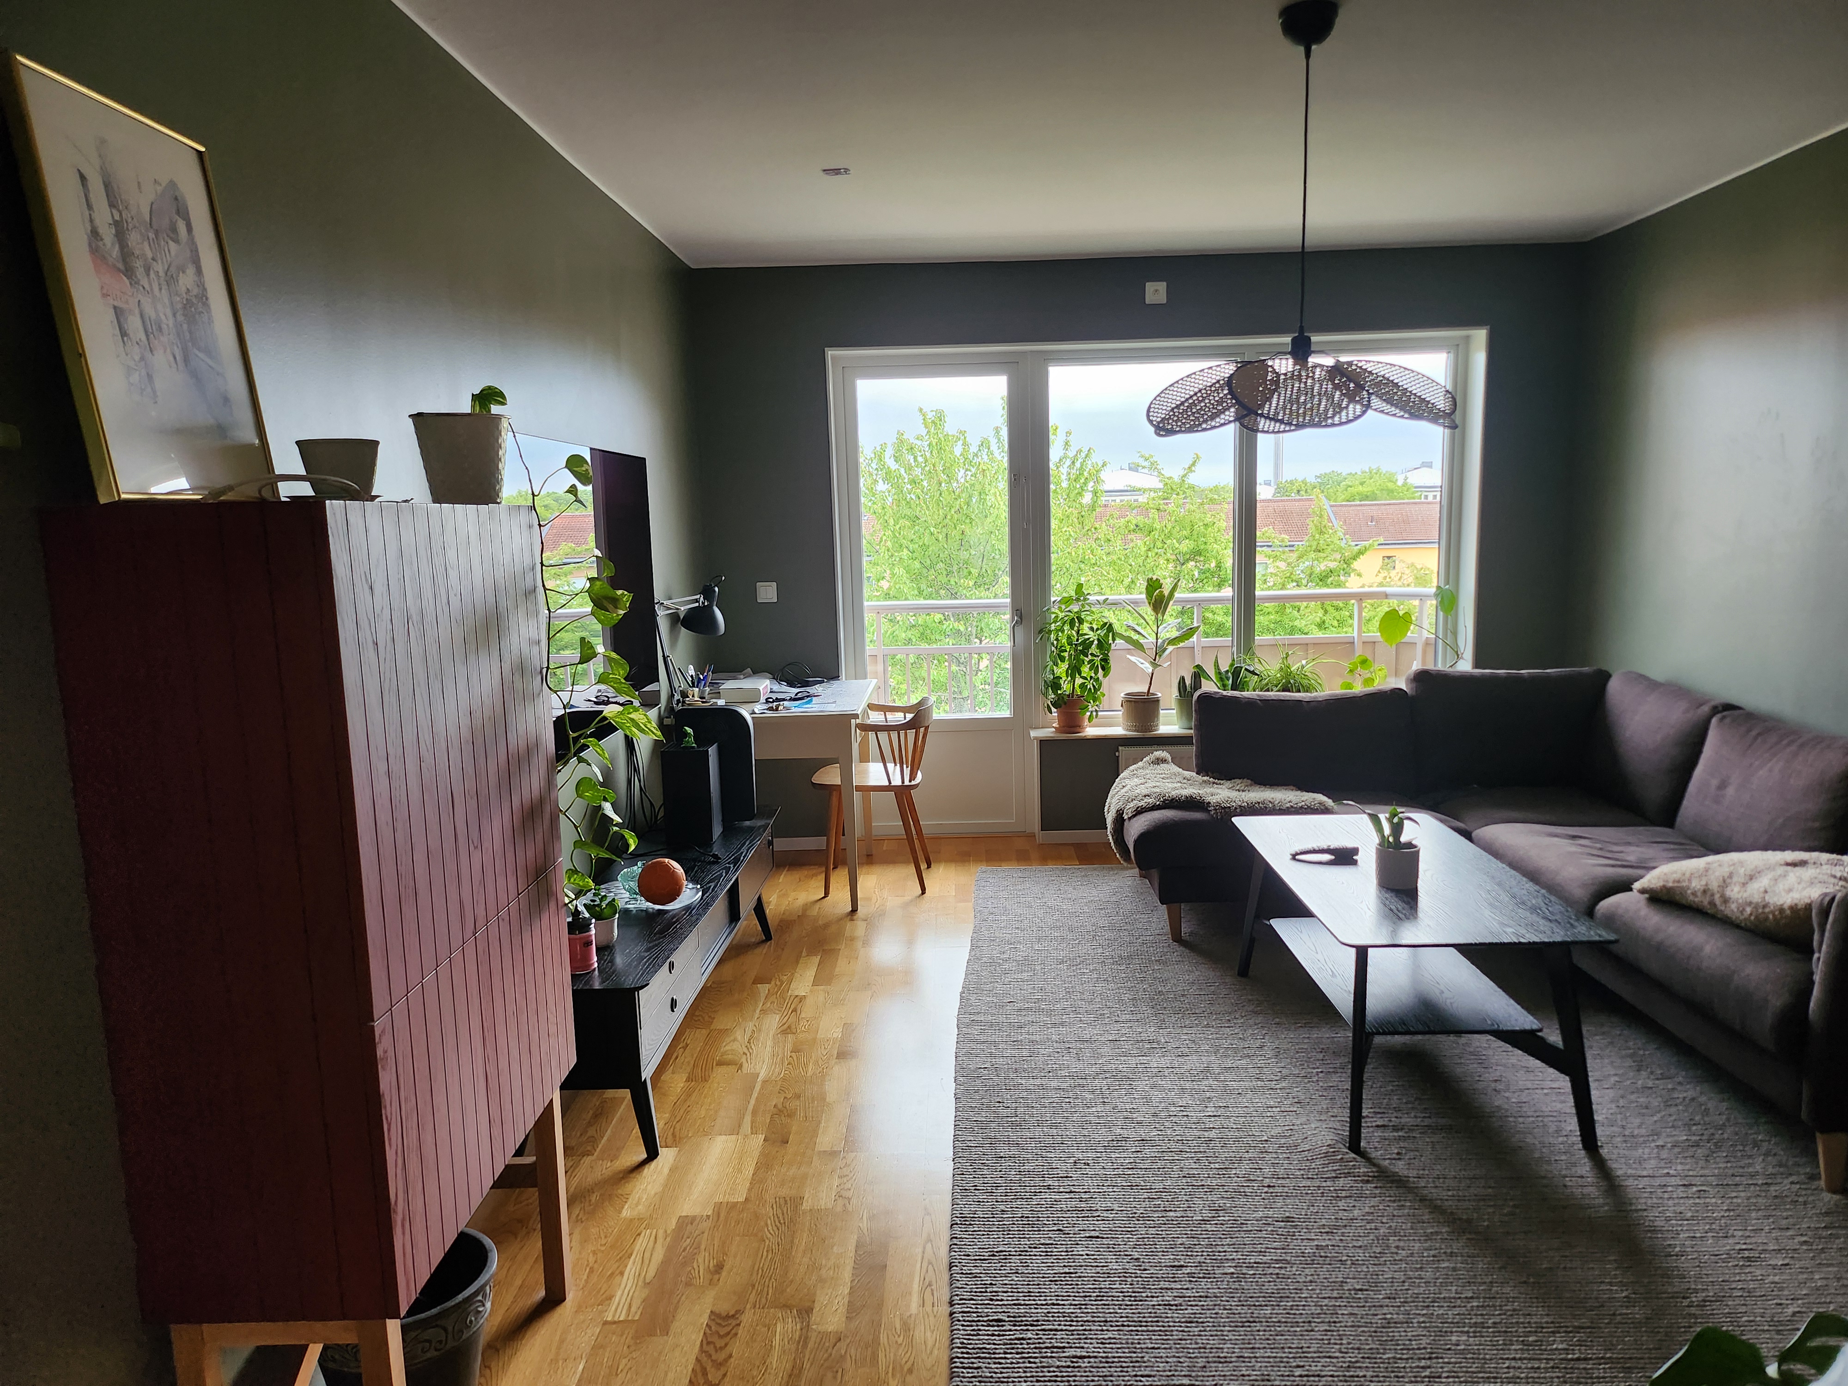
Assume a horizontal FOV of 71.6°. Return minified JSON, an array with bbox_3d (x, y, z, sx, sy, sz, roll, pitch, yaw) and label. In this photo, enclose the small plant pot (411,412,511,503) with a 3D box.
[{"bbox_3d":[-0.777,-0.393,2.168,0.160,0.149,0.160,-1,8,0],"label":"small plant pot"}]

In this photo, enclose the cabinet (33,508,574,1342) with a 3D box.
[{"bbox_3d":[-0.851,0.470,2.023,0.338,1.512,0.777,-1,8,2],"label":"cabinet"}]

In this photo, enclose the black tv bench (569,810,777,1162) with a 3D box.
[{"bbox_3d":[-0.748,0.733,3.738,0.380,0.403,1.757,-1,8,3],"label":"black tv bench"}]

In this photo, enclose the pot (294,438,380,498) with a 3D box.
[{"bbox_3d":[-0.832,-0.315,1.825,0.111,0.086,0.111,-1,8,0],"label":"pot"}]

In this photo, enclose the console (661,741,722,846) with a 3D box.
[{"bbox_3d":[-0.747,0.322,4.145,0.151,0.301,0.151,-1,8,3],"label":"console"}]

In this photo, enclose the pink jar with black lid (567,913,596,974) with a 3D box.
[{"bbox_3d":[-0.806,0.582,2.971,0.088,0.113,0.088,-1,8,0],"label":"pink jar with black lid"}]

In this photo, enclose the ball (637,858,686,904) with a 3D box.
[{"bbox_3d":[-0.695,0.500,3.399,0.128,0.128,0.128,-1,8,0],"label":"ball"}]

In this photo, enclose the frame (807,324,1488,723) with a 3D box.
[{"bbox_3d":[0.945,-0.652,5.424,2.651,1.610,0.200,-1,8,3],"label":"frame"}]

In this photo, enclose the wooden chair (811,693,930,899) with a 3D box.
[{"bbox_3d":[-0.190,0.384,4.986,0.477,0.724,0.520,-1,8,3],"label":"wooden chair"}]

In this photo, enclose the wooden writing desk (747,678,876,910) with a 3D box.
[{"bbox_3d":[-0.547,0.382,5.027,0.688,0.734,0.919,-1,8,3],"label":"wooden writing desk"}]

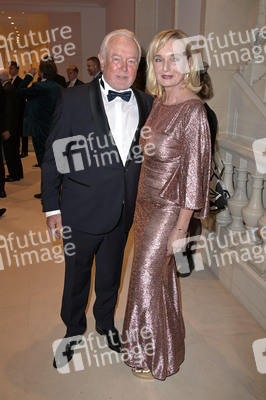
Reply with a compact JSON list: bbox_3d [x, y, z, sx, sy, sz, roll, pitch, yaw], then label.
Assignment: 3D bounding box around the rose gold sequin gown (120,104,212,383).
[{"bbox_3d":[0.170,0.243,1.802,0.450,1.510,0.390,9,22,23],"label":"rose gold sequin gown"}]

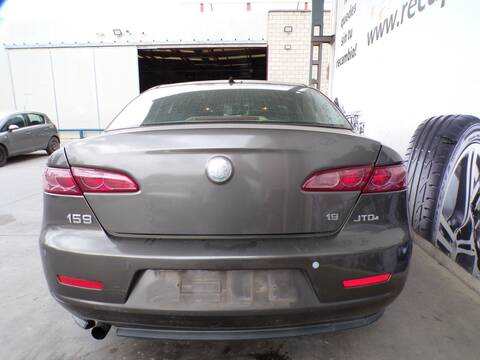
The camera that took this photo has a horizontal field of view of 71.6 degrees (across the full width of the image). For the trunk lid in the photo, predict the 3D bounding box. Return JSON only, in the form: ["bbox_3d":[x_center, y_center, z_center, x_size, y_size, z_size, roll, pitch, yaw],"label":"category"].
[{"bbox_3d":[-0.068,-0.027,1.448,1.280,0.405,0.500,0,10,0],"label":"trunk lid"}]

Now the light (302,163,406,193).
[{"bbox_3d":[0.474,-0.009,1.365,0.475,0.120,0.250,0,10,0],"label":"light"}]

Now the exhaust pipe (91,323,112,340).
[{"bbox_3d":[-0.575,0.603,1.411,0.070,0.070,0.130,0,10,0],"label":"exhaust pipe"}]

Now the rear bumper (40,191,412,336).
[{"bbox_3d":[-0.068,0.306,1.448,1.730,0.550,0.500,0,10,0],"label":"rear bumper"}]

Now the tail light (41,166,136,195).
[{"bbox_3d":[-0.611,-0.009,1.365,0.475,0.120,0.250,0,10,0],"label":"tail light"}]

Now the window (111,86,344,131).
[{"bbox_3d":[-0.068,-0.444,1.911,1.280,0.260,0.600,0,10,0],"label":"window"}]

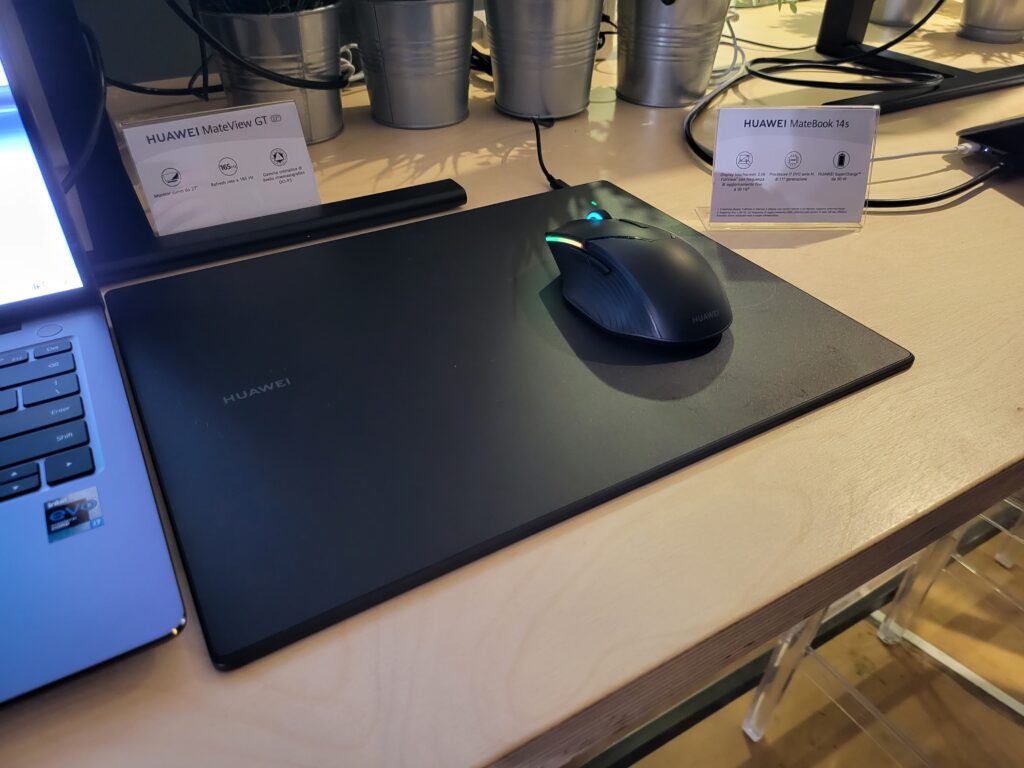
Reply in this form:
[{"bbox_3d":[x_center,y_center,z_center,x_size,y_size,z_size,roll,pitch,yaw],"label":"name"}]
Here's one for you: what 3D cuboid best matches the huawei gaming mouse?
[{"bbox_3d":[0.066,-0.063,0.385,0.070,0.040,0.121,-19,42,-24],"label":"huawei gaming mouse"}]

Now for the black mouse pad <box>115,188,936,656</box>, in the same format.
[{"bbox_3d":[-0.012,-0.031,0.381,0.343,0.008,0.264,-19,42,-24],"label":"black mouse pad"}]

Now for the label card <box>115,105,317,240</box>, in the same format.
[{"bbox_3d":[-0.181,-0.135,0.459,0.107,0.077,0.005,-21,24,-26],"label":"label card"}]

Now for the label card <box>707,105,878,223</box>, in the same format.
[{"bbox_3d":[0.190,-0.147,0.483,0.107,0.077,0.005,0,19,-2],"label":"label card"}]

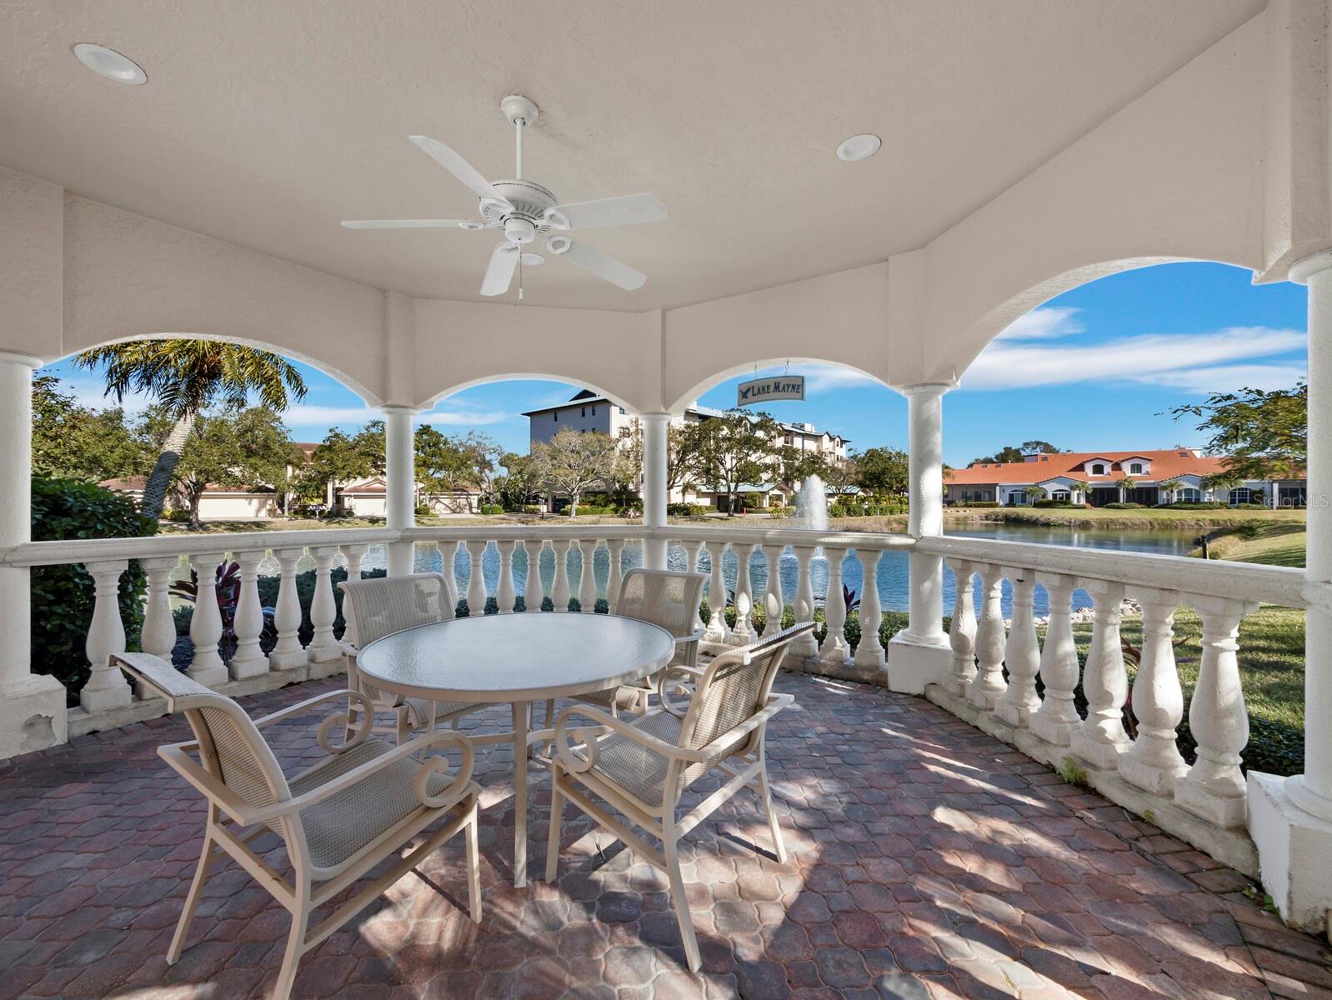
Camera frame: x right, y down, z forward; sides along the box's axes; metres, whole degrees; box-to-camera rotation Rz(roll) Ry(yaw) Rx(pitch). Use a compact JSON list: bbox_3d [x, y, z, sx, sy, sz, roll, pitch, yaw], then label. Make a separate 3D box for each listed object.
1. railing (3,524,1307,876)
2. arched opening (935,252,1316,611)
[{"bbox_3d":[-0.366,0.787,3.736,5.985,1.086,2.926,0,0,11],"label":"railing"},{"bbox_3d":[2.018,-0.392,2.744,0.270,1.423,1.889,0,0,-12],"label":"arched opening"}]

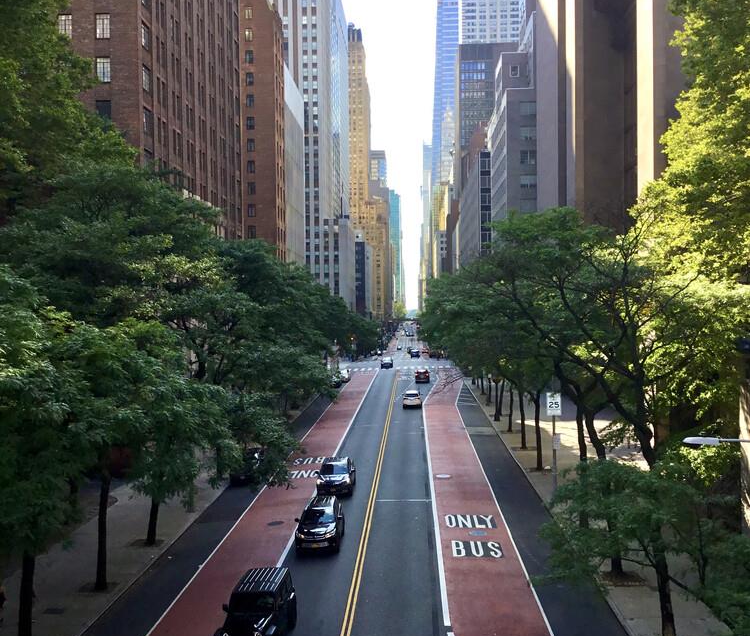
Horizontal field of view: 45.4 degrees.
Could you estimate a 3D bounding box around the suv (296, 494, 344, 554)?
[{"bbox_3d":[-2.354,9.051,40.587,1.920,1.730,4.880,-1,1,2],"label":"suv"}]

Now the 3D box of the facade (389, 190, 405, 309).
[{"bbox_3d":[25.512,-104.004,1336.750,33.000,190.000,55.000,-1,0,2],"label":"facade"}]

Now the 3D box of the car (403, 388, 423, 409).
[{"bbox_3d":[3.843,8.221,92.487,1.860,1.670,4.600,-1,1,3],"label":"car"}]

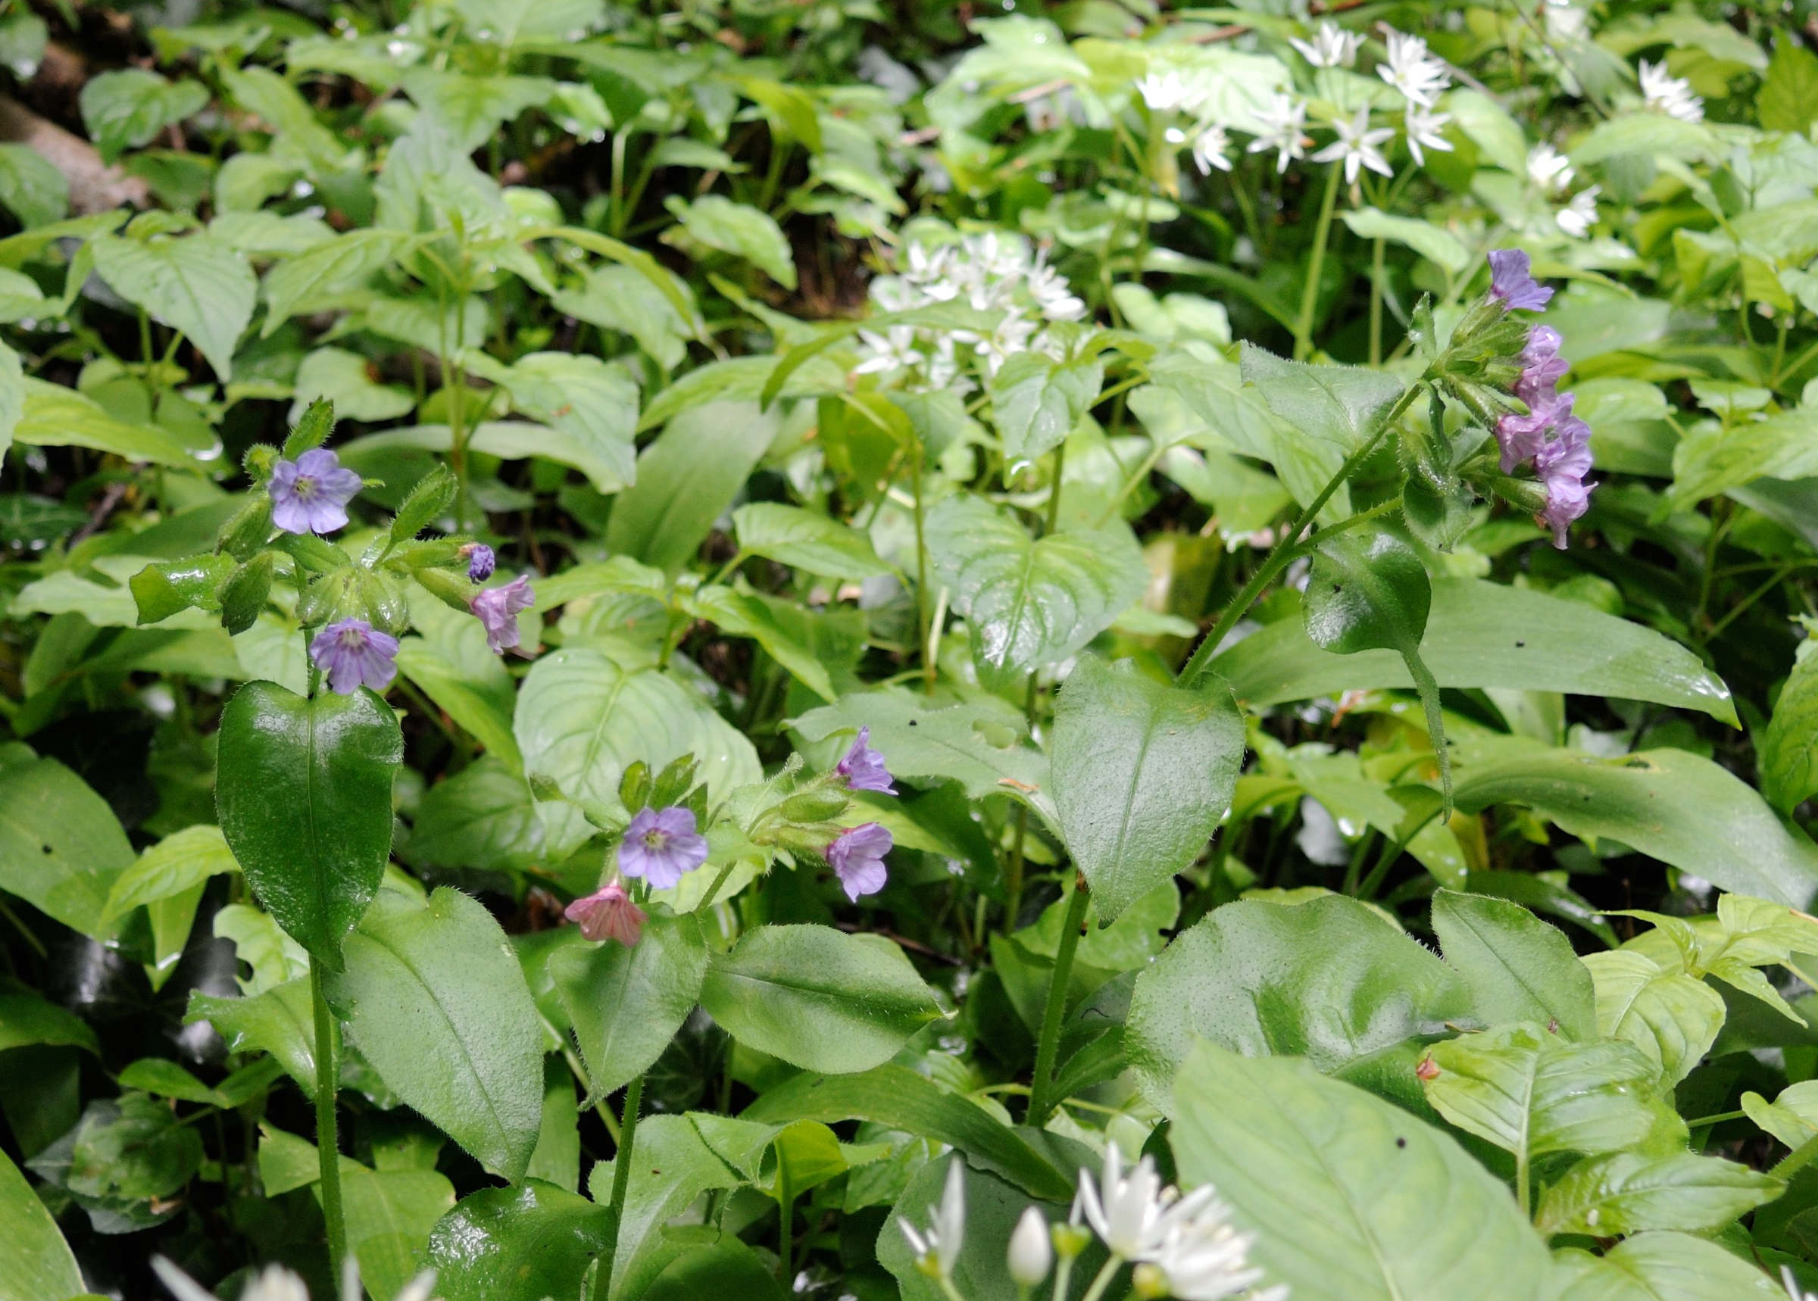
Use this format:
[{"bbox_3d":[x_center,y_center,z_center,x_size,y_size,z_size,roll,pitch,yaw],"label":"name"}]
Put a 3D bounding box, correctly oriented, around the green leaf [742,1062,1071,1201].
[{"bbox_3d":[0.000,0.095,0.290,0.064,0.017,0.020,16,45,6],"label":"green leaf"}]

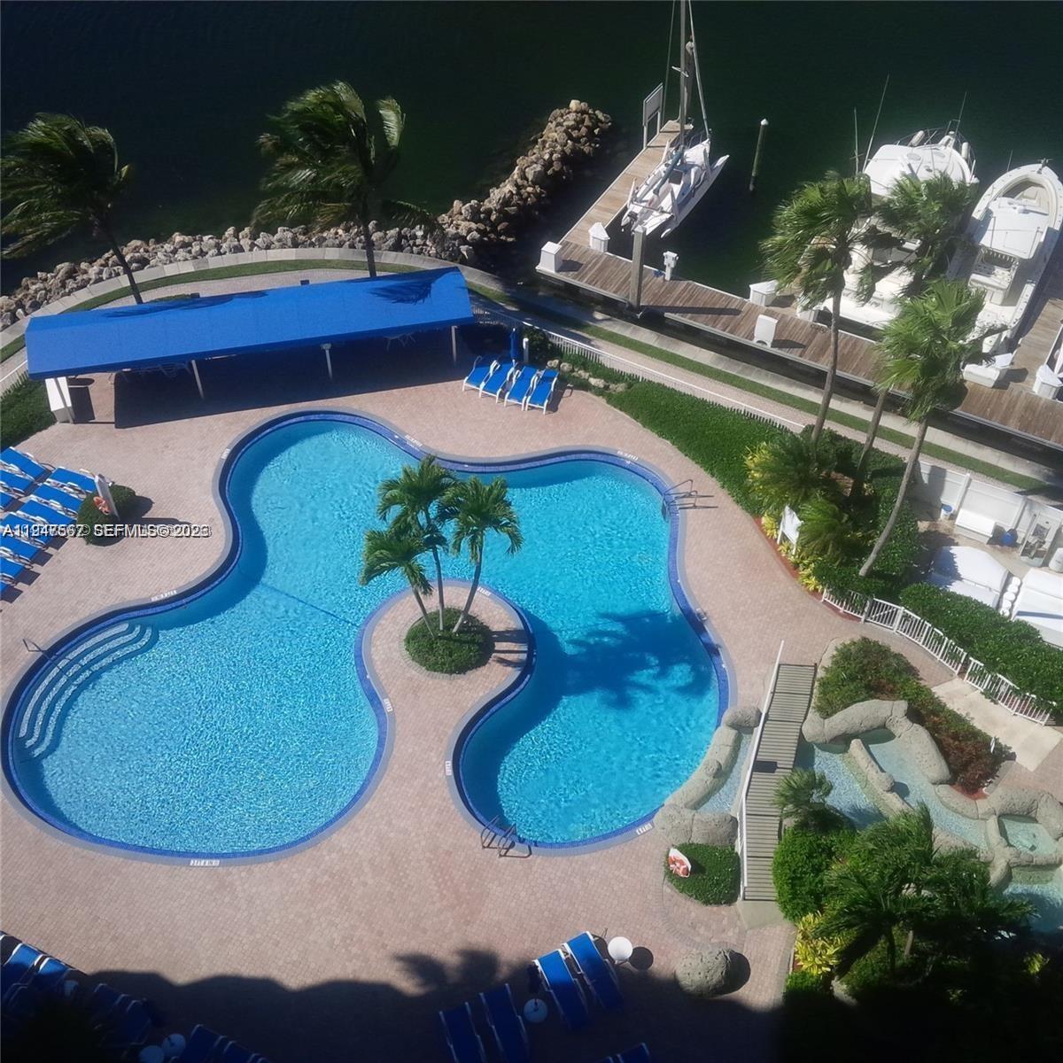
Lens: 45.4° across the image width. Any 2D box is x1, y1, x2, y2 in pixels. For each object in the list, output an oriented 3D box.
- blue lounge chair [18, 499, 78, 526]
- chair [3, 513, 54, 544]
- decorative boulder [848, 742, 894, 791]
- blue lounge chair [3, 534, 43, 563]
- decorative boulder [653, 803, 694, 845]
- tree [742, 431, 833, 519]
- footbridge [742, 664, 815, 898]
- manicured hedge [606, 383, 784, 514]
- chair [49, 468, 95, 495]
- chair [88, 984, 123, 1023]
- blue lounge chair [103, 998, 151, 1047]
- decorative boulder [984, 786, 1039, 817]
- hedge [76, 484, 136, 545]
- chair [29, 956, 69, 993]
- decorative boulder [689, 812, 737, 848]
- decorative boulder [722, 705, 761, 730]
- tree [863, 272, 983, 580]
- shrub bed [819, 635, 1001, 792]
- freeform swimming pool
[{"bbox_3d":[-14.461,-0.495,37.806,1.850,0.620,0.700,22,52,18],"label":"blue lounge chair"},{"bbox_3d":[-14.700,-0.043,37.018,1.800,0.620,0.690,20,51,16],"label":"chair"},{"bbox_3d":[8.609,5.960,32.168,0.500,0.550,1.650,-22,52,-19],"label":"decorative boulder"},{"bbox_3d":[-15.160,0.349,37.070,1.850,0.620,0.700,22,52,18],"label":"blue lounge chair"},{"bbox_3d":[3.473,7.129,30.816,1.000,0.550,1.000,0,48,0],"label":"decorative boulder"},{"bbox_3d":[7.610,-1.656,37.727,2.700,2.300,2.700,0,49,0],"label":"tree"},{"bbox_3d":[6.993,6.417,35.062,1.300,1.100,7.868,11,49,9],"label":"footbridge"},{"bbox_3d":[5.620,-3.314,40.163,2.730,0.800,6.740,-31,56,-24],"label":"manicured hedge"},{"bbox_3d":[-13.701,-1.453,38.283,1.800,0.620,0.690,18,51,15],"label":"chair"},{"bbox_3d":[-9.627,10.676,27.503,0.690,0.620,1.800,20,51,17],"label":"chair"},{"bbox_3d":[-8.768,11.003,27.794,0.700,0.620,1.850,19,52,16],"label":"blue lounge chair"},{"bbox_3d":[13.099,7.352,34.597,1.450,0.650,1.000,0,48,0],"label":"decorative boulder"},{"bbox_3d":[-13.895,-0.564,41.437,2.000,0.740,2.000,0,48,0],"label":"hedge"},{"bbox_3d":[-12.027,11.304,30.907,0.720,0.580,1.930,21,51,17],"label":"chair"},{"bbox_3d":[4.410,7.224,30.672,1.150,0.650,0.900,0,48,0],"label":"decorative boulder"},{"bbox_3d":[5.437,4.841,32.873,1.000,0.550,0.650,0,48,0],"label":"decorative boulder"},{"bbox_3d":[9.492,-1.793,32.940,3.000,9.700,3.000,0,49,0],"label":"tree"},{"bbox_3d":[10.367,5.306,35.217,3.200,0.700,5.400,-31,54,-25],"label":"shrub bed"},{"bbox_3d":[-4.304,2.567,36.555,19.170,1.500,15.650,2,49,1],"label":"freeform swimming pool"}]

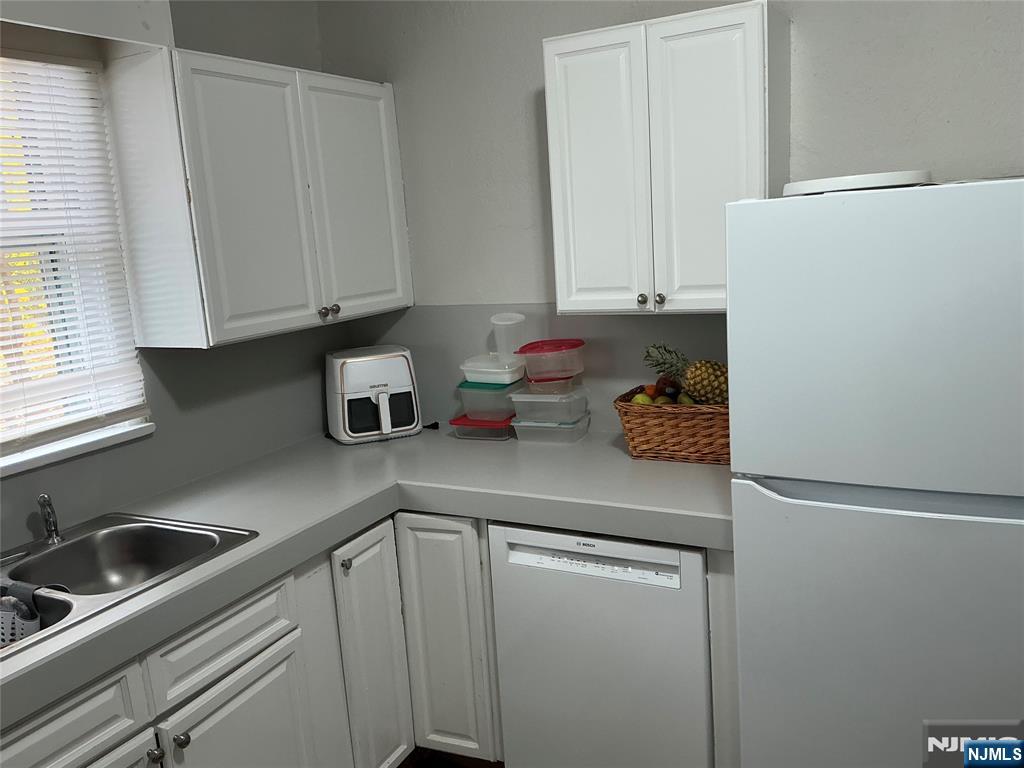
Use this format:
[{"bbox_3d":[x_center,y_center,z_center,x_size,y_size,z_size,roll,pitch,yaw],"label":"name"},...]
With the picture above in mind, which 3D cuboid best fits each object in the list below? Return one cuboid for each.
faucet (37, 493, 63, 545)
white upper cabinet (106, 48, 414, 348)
[{"bbox_3d":[-1.154,0.334,2.062,0.052,0.132,0.042,2,12,28],"label":"faucet"},{"bbox_3d":[-0.732,-0.575,2.645,0.295,0.772,0.968,2,12,28],"label":"white upper cabinet"}]

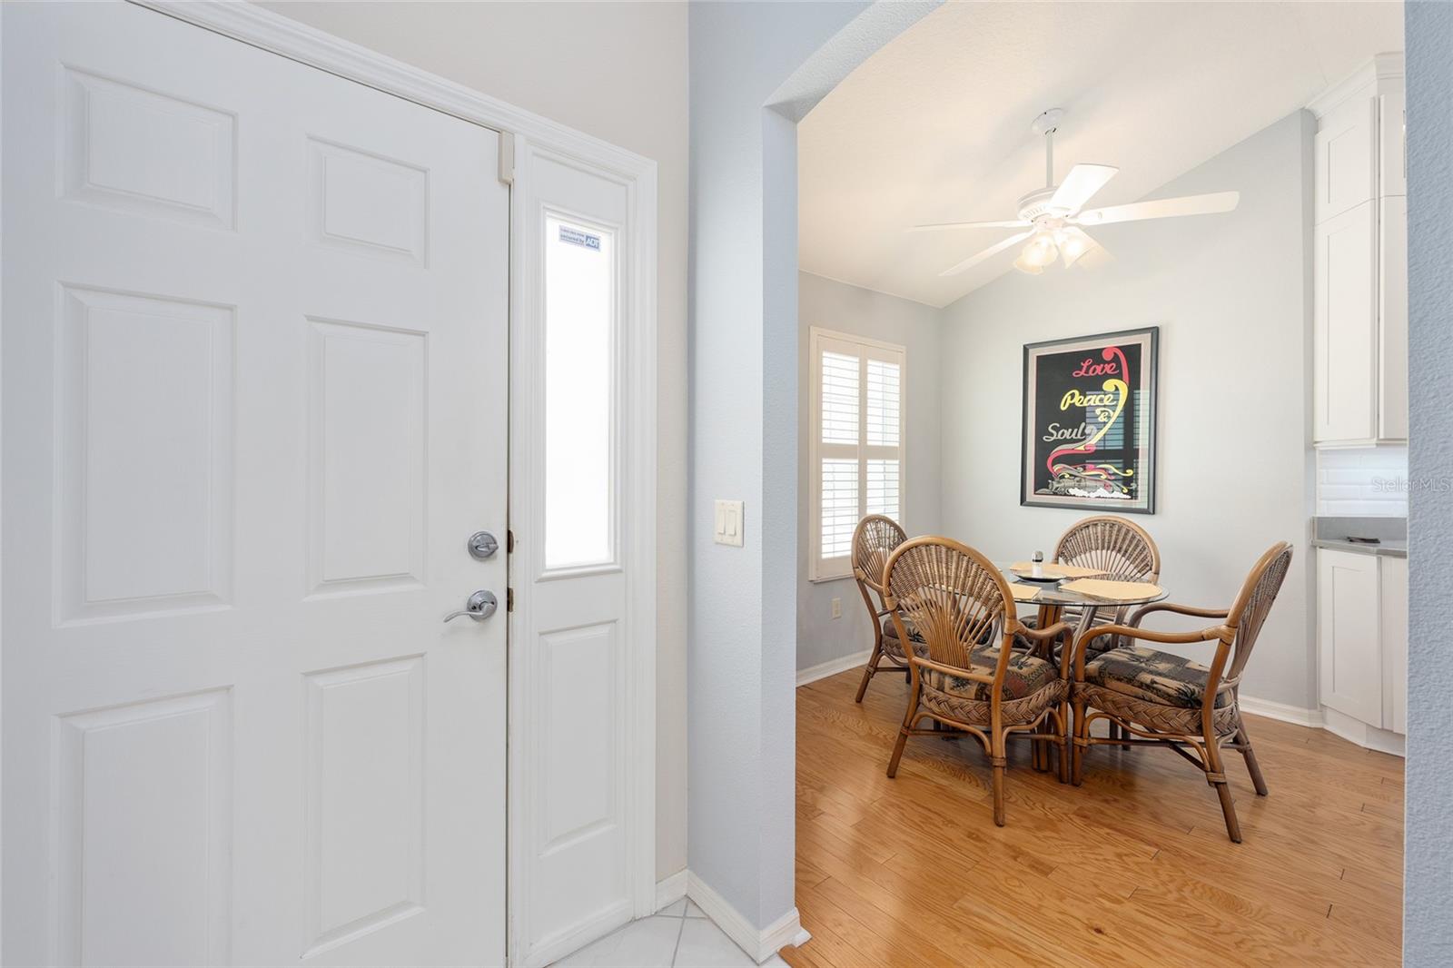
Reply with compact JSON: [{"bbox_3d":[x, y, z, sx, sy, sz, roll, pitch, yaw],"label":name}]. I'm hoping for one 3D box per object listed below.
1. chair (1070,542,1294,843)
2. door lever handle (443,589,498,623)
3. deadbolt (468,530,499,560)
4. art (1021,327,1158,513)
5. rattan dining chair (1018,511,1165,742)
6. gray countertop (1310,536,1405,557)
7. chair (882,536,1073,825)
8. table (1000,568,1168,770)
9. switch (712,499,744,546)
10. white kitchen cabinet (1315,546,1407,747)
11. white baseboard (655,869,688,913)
[{"bbox_3d":[1.782,0.708,2.360,0.560,1.000,0.640,0,0,-38],"label":"chair"},{"bbox_3d":[-0.579,0.287,1.386,0.127,0.072,0.062,0,0,-38],"label":"door lever handle"},{"bbox_3d":[-0.564,0.147,1.412,0.067,0.067,0.038,0,0,-38],"label":"deadbolt"},{"bbox_3d":[2.279,-0.381,3.845,0.030,1.095,0.783,0,1,-38],"label":"art"},{"bbox_3d":[1.906,0.703,3.207,0.640,1.010,0.560,0,0,-38],"label":"rattan dining chair"},{"bbox_3d":[3.183,0.315,2.760,0.600,0.040,0.520,0,0,6],"label":"gray countertop"},{"bbox_3d":[0.986,0.706,2.442,0.650,1.000,0.580,0,1,-37],"label":"chair"},{"bbox_3d":[1.410,0.829,2.840,1.100,0.750,1.100,0,1,-38],"label":"table"},{"bbox_3d":[0.008,0.105,1.631,0.011,0.118,0.121,0,0,-38],"label":"switch"},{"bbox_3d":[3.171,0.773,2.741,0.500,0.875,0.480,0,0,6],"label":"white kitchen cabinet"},{"bbox_3d":[-0.159,1.165,1.750,0.112,0.081,0.014,0,0,-38],"label":"white baseboard"}]

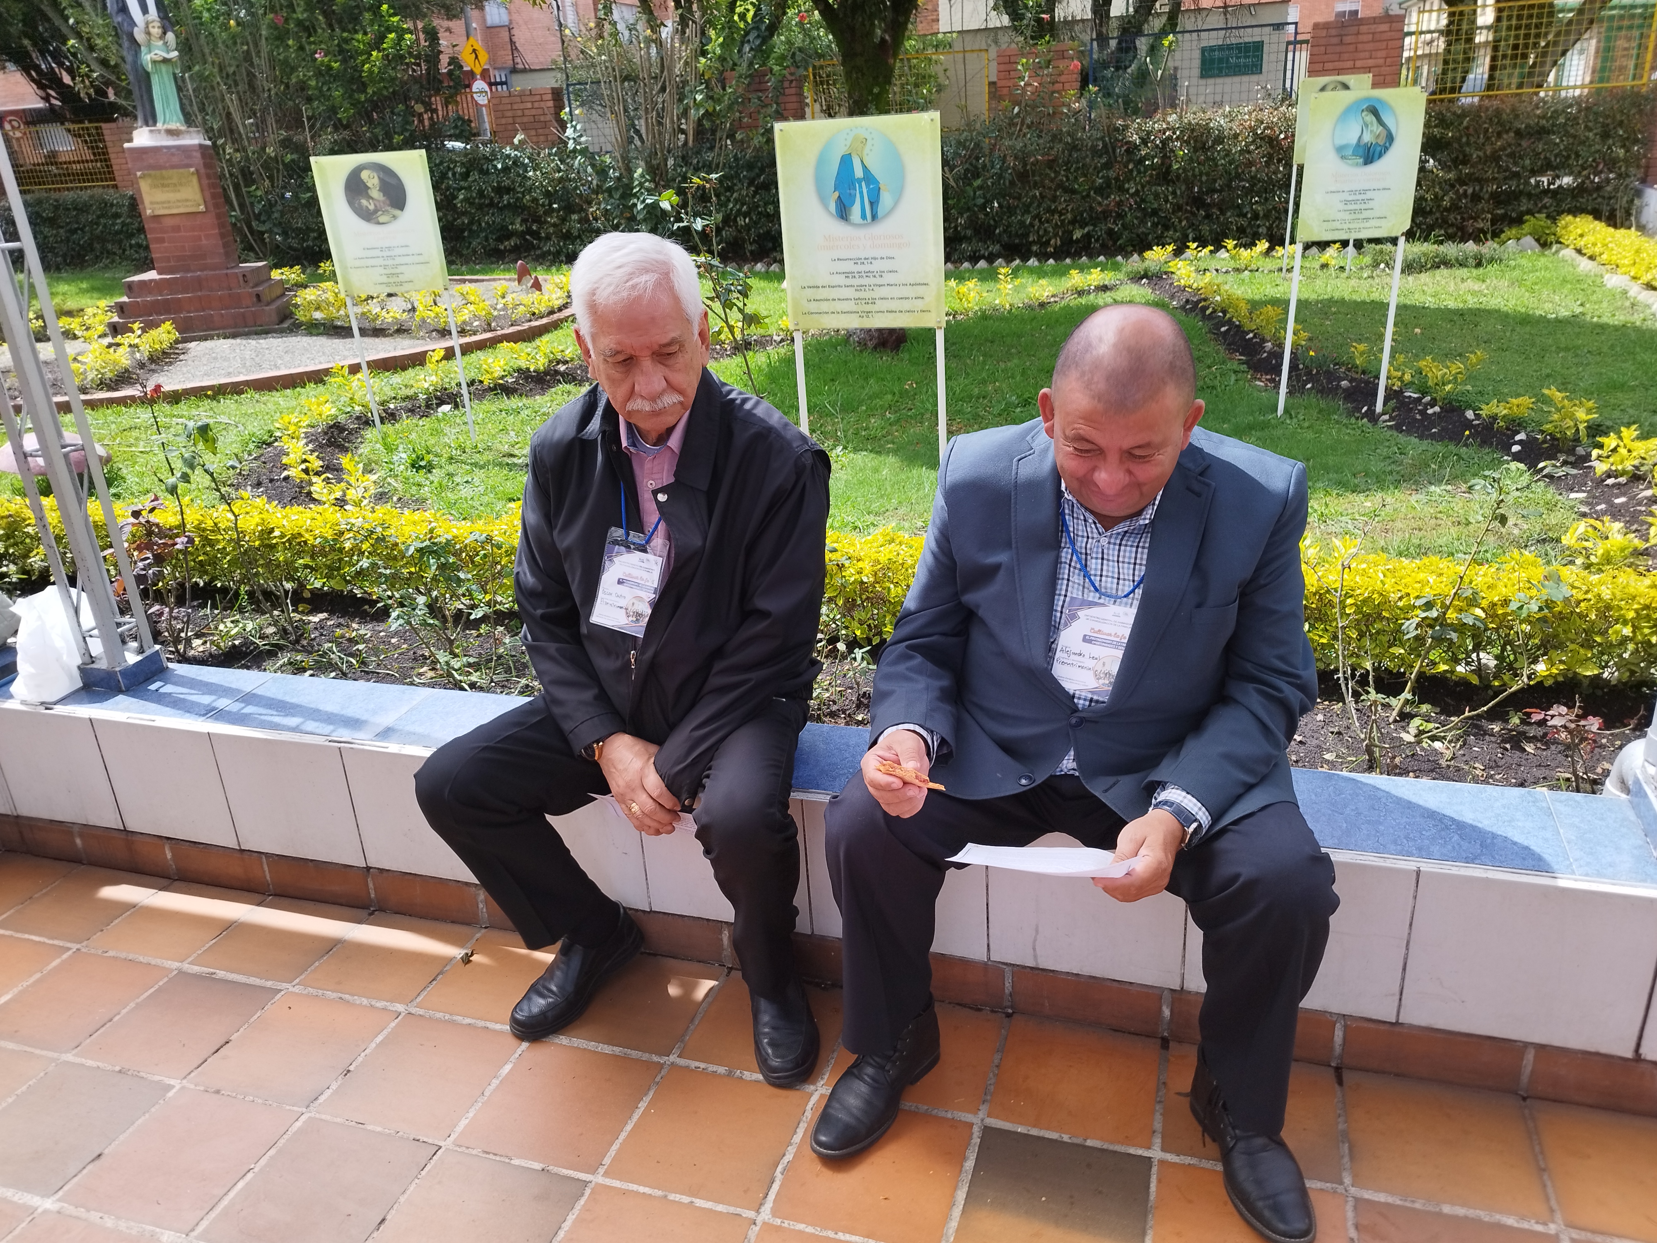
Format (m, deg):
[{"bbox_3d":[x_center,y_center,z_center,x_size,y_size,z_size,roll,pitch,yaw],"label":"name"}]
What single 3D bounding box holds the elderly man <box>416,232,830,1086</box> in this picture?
[{"bbox_3d":[-0.294,0.038,1.882,0.660,1.272,0.532,6,23,23],"label":"elderly man"}]

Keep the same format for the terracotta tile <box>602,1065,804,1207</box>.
[{"bbox_3d":[-0.173,0.777,1.736,0.240,0.015,0.232,4,22,17],"label":"terracotta tile"}]

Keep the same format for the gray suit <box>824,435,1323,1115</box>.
[{"bbox_3d":[0.373,0.185,1.696,0.671,0.955,0.563,5,22,20],"label":"gray suit"}]

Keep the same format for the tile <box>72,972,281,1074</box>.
[{"bbox_3d":[-1.151,0.717,2.042,0.232,0.015,0.234,4,22,18],"label":"tile"}]

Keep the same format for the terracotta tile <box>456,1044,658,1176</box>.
[{"bbox_3d":[-0.417,0.762,1.813,0.240,0.015,0.232,4,22,17],"label":"terracotta tile"}]

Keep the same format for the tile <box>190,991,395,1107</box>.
[{"bbox_3d":[-0.911,0.731,1.968,0.237,0.015,0.235,4,22,18],"label":"tile"}]

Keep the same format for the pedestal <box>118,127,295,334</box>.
[{"bbox_3d":[-5.001,-3.029,9.003,1.167,1.492,1.167,-9,22,-14],"label":"pedestal"}]

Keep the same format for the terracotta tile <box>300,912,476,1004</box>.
[{"bbox_3d":[-0.831,0.644,2.183,0.240,0.015,0.228,4,22,17],"label":"terracotta tile"}]

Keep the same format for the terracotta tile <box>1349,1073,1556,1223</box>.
[{"bbox_3d":[0.875,0.751,1.646,0.240,0.015,0.228,4,22,17],"label":"terracotta tile"}]

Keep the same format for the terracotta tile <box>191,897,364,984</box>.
[{"bbox_3d":[-1.077,0.628,2.262,0.230,0.015,0.236,4,22,18],"label":"terracotta tile"}]

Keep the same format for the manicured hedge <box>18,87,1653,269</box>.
[{"bbox_3d":[-1.800,-4.337,12.060,18.000,1.350,1.000,4,22,18],"label":"manicured hedge"}]

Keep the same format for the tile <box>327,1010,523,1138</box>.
[{"bbox_3d":[-0.661,0.747,1.890,0.240,0.015,0.232,4,22,17],"label":"tile"}]

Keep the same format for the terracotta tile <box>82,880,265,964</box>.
[{"bbox_3d":[-1.327,0.613,2.340,0.231,0.015,0.236,4,22,18],"label":"terracotta tile"}]

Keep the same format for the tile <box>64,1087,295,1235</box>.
[{"bbox_3d":[-0.982,0.818,1.751,0.236,0.015,0.233,4,22,18],"label":"tile"}]

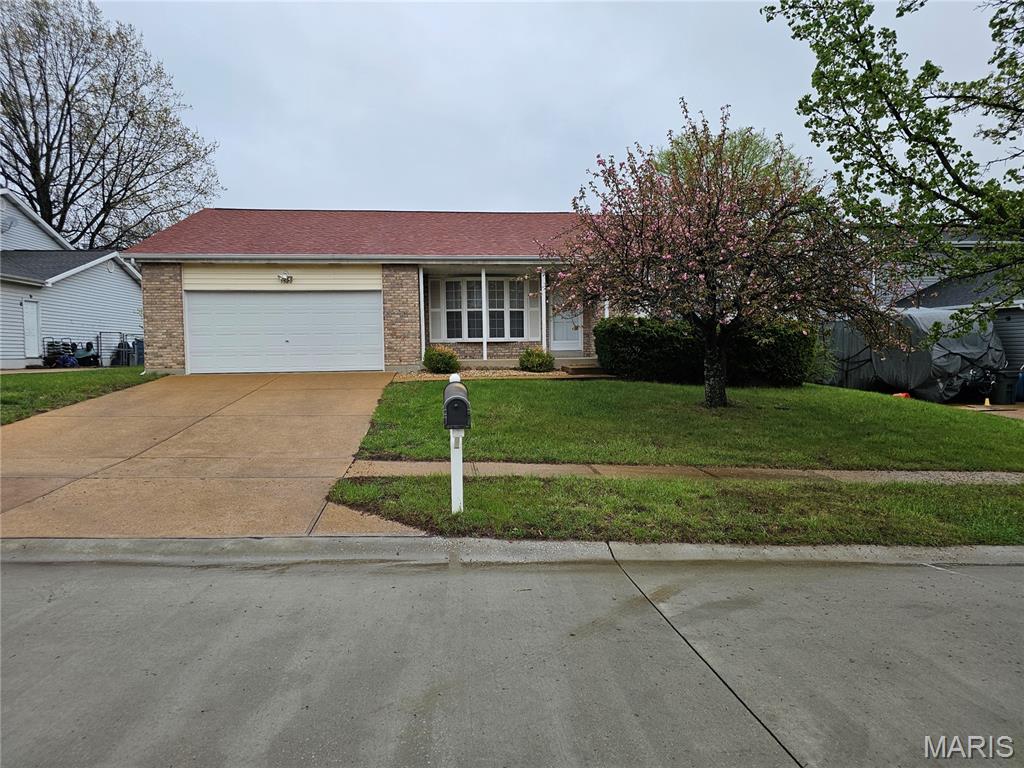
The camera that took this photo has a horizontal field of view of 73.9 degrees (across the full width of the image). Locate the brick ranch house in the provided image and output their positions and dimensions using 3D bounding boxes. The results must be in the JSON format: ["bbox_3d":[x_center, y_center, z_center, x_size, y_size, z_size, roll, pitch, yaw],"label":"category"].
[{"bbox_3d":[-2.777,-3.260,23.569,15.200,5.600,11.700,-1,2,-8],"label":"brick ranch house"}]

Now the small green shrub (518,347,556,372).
[{"bbox_3d":[0.667,-0.645,18.009,0.980,0.720,0.900,-1,2,-8],"label":"small green shrub"}]

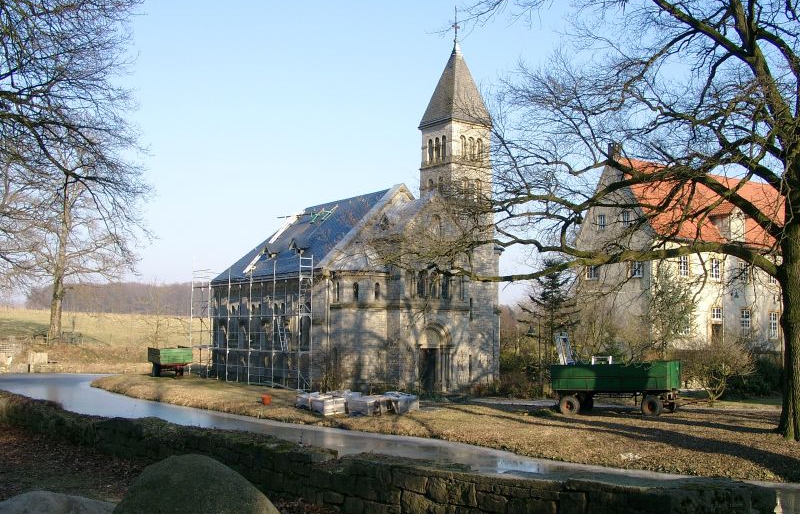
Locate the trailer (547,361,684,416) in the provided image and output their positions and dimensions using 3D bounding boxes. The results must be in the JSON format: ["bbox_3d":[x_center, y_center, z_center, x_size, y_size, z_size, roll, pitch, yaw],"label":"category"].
[{"bbox_3d":[8.453,5.148,34.358,4.502,1.947,1.998,-5,-7,29],"label":"trailer"}]

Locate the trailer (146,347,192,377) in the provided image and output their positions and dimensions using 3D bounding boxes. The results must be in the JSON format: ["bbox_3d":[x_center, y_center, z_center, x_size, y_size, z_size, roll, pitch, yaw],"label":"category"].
[{"bbox_3d":[-15.820,7.199,60.260,2.078,1.895,4.450,3,-6,-26],"label":"trailer"}]

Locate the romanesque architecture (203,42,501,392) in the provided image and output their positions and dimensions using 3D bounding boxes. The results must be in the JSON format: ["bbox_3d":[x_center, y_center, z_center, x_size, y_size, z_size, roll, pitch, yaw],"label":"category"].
[{"bbox_3d":[-3.267,-2.469,54.393,10.400,20.400,18.600,4,-6,-34],"label":"romanesque architecture"}]

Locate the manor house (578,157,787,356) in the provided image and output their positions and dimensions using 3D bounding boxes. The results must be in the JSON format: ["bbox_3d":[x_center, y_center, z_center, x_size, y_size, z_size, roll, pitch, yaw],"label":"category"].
[{"bbox_3d":[25.611,0.631,75.732,21.450,15.421,7.722,4,-6,-34],"label":"manor house"}]

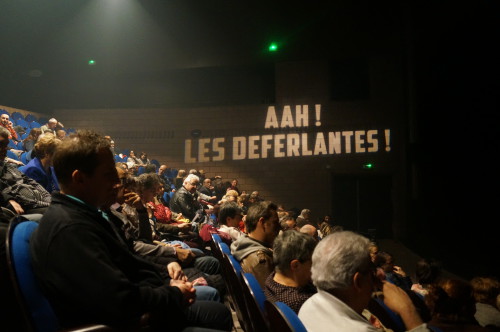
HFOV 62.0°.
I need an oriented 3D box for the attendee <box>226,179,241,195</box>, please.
[{"bbox_3d":[-0.420,1.000,12.200,0.680,1.250,0.520,0,0,37],"label":"attendee"}]

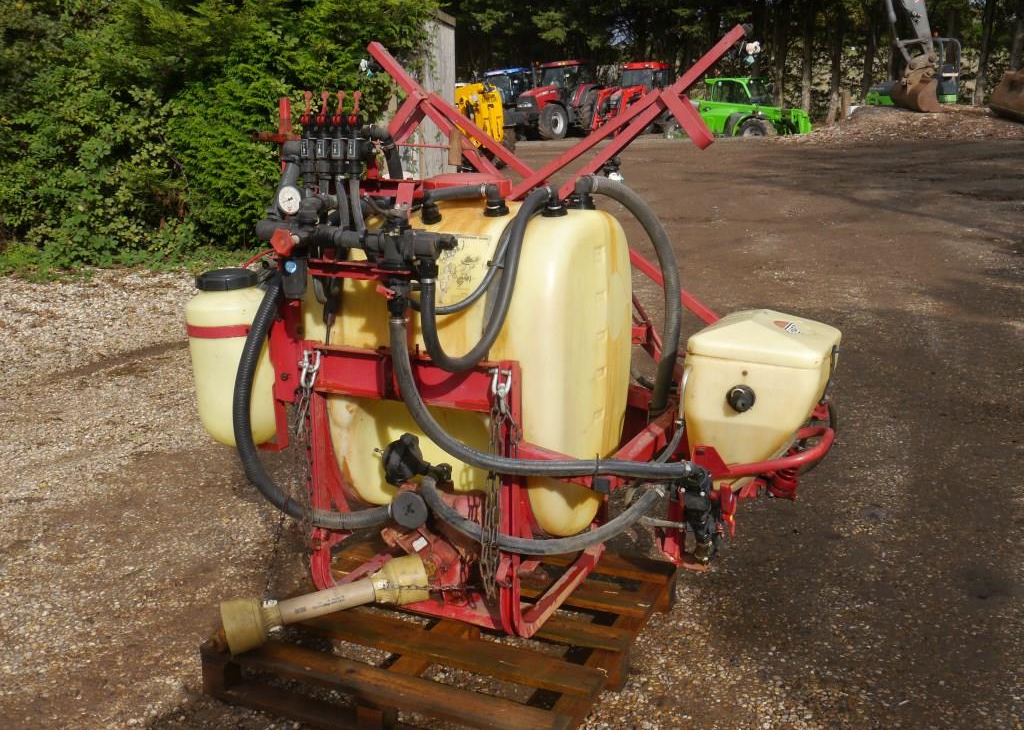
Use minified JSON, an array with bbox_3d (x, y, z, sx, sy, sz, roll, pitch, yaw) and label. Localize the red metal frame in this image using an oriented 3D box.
[{"bbox_3d":[0.134,-0.155,3.312,1.733,1.733,1.049,7,15,26],"label":"red metal frame"}]

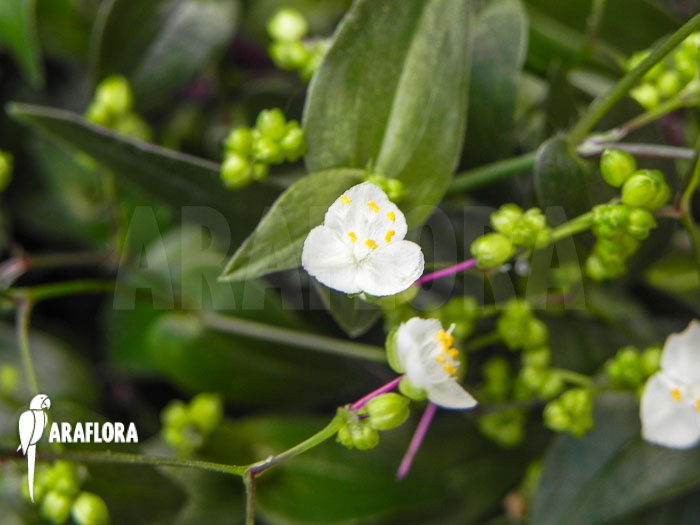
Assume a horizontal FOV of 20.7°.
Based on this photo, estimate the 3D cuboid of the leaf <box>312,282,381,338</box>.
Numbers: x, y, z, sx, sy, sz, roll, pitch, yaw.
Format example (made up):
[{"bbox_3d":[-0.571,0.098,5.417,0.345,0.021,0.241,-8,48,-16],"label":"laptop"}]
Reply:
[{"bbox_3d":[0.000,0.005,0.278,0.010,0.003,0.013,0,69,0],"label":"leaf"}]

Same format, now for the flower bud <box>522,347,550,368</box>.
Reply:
[{"bbox_3d":[0.028,0.014,0.290,0.004,0.003,0.004,0,26,0],"label":"flower bud"}]

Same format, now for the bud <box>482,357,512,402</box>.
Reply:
[{"bbox_3d":[0.023,0.018,0.295,0.004,0.007,0.004,0,26,0],"label":"bud"}]

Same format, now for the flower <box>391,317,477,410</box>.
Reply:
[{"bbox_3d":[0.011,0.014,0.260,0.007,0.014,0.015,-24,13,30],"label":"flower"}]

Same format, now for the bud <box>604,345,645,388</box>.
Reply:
[{"bbox_3d":[0.041,0.016,0.285,0.006,0.006,0.005,0,26,0],"label":"bud"}]

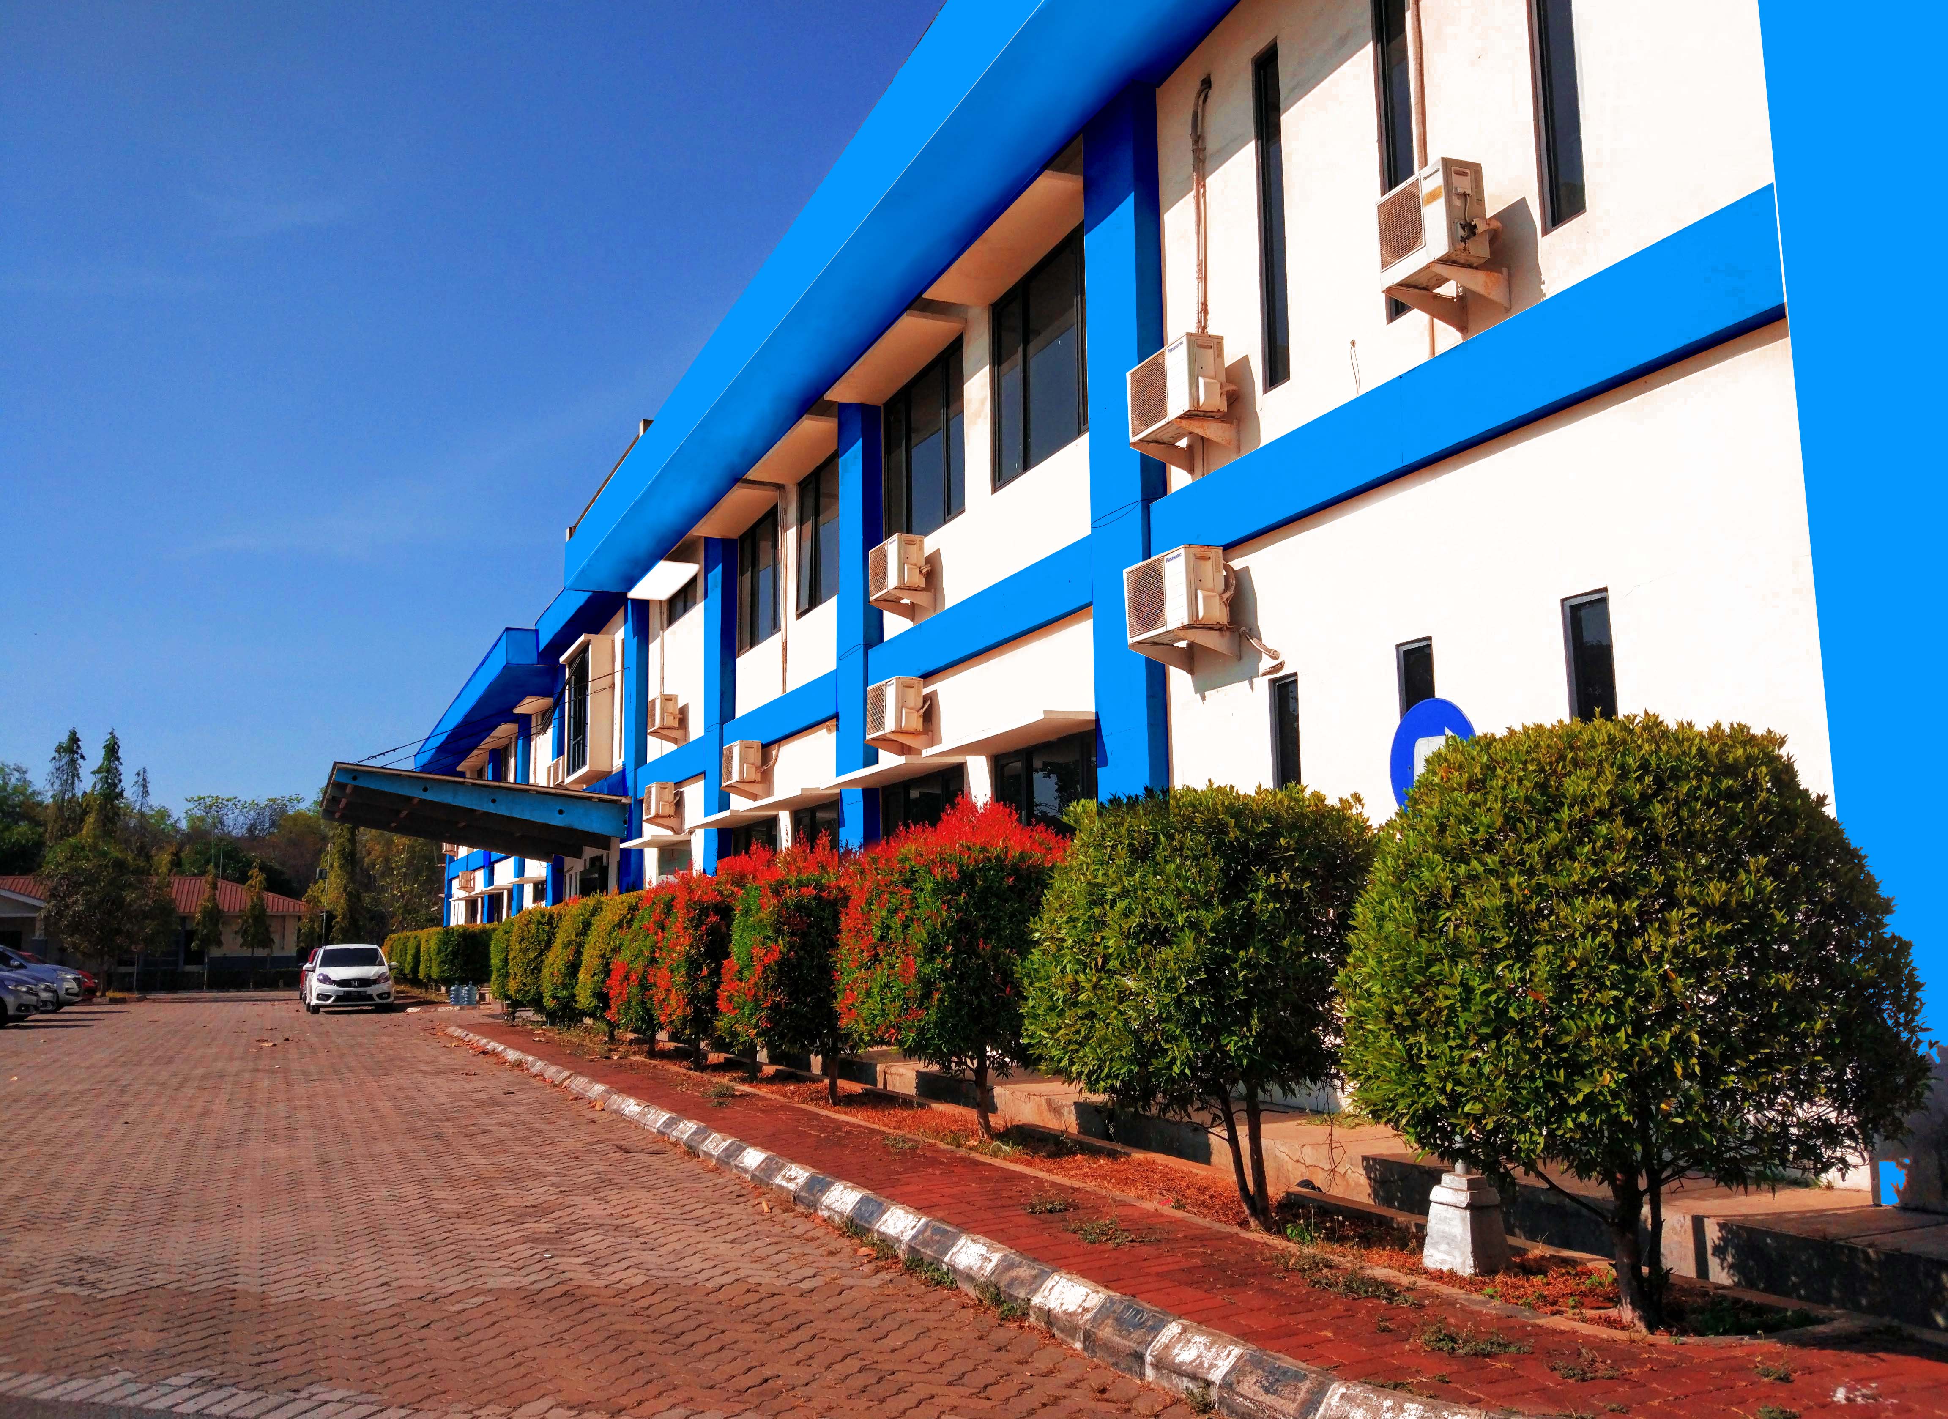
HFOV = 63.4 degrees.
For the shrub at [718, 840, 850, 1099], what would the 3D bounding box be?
[{"bbox_3d":[-1.292,2.124,12.469,1.450,1.960,1.450,3,-9,-24],"label":"shrub"}]

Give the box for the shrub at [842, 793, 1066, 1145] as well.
[{"bbox_3d":[-0.169,1.692,9.996,1.450,2.020,1.450,-1,-9,0],"label":"shrub"}]

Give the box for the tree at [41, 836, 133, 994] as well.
[{"bbox_3d":[-30.353,7.067,54.000,3.300,5.450,3.200,4,-10,-24],"label":"tree"}]

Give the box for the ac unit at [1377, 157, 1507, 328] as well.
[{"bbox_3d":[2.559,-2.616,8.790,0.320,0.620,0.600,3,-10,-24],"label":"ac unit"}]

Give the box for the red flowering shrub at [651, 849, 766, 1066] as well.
[{"bbox_3d":[-2.157,2.401,14.418,1.450,2.020,1.450,3,-9,-24],"label":"red flowering shrub"}]

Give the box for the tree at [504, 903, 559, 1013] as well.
[{"bbox_3d":[-7.885,4.469,28.300,1.150,2.000,1.150,4,-10,-24],"label":"tree"}]

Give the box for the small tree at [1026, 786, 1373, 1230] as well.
[{"bbox_3d":[1.022,1.333,7.210,1.500,1.940,1.500,-1,-9,0],"label":"small tree"}]

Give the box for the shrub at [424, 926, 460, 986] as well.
[{"bbox_3d":[-13.901,6.482,41.300,1.200,1.650,1.200,4,-10,-24],"label":"shrub"}]

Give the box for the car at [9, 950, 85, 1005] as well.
[{"bbox_3d":[-23.808,6.431,37.967,4.200,1.620,1.700,3,-10,-22],"label":"car"}]

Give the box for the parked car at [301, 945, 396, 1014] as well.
[{"bbox_3d":[-13.968,6.006,35.222,1.680,1.485,3.640,3,-10,-24],"label":"parked car"}]

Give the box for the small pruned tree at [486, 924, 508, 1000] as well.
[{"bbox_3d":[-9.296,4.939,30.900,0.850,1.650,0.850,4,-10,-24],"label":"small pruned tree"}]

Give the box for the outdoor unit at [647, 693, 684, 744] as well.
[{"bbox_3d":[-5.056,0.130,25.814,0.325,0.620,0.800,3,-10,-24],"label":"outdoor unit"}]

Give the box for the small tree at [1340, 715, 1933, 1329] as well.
[{"bbox_3d":[2.188,1.031,5.314,1.850,2.000,1.850,3,-10,-24],"label":"small tree"}]

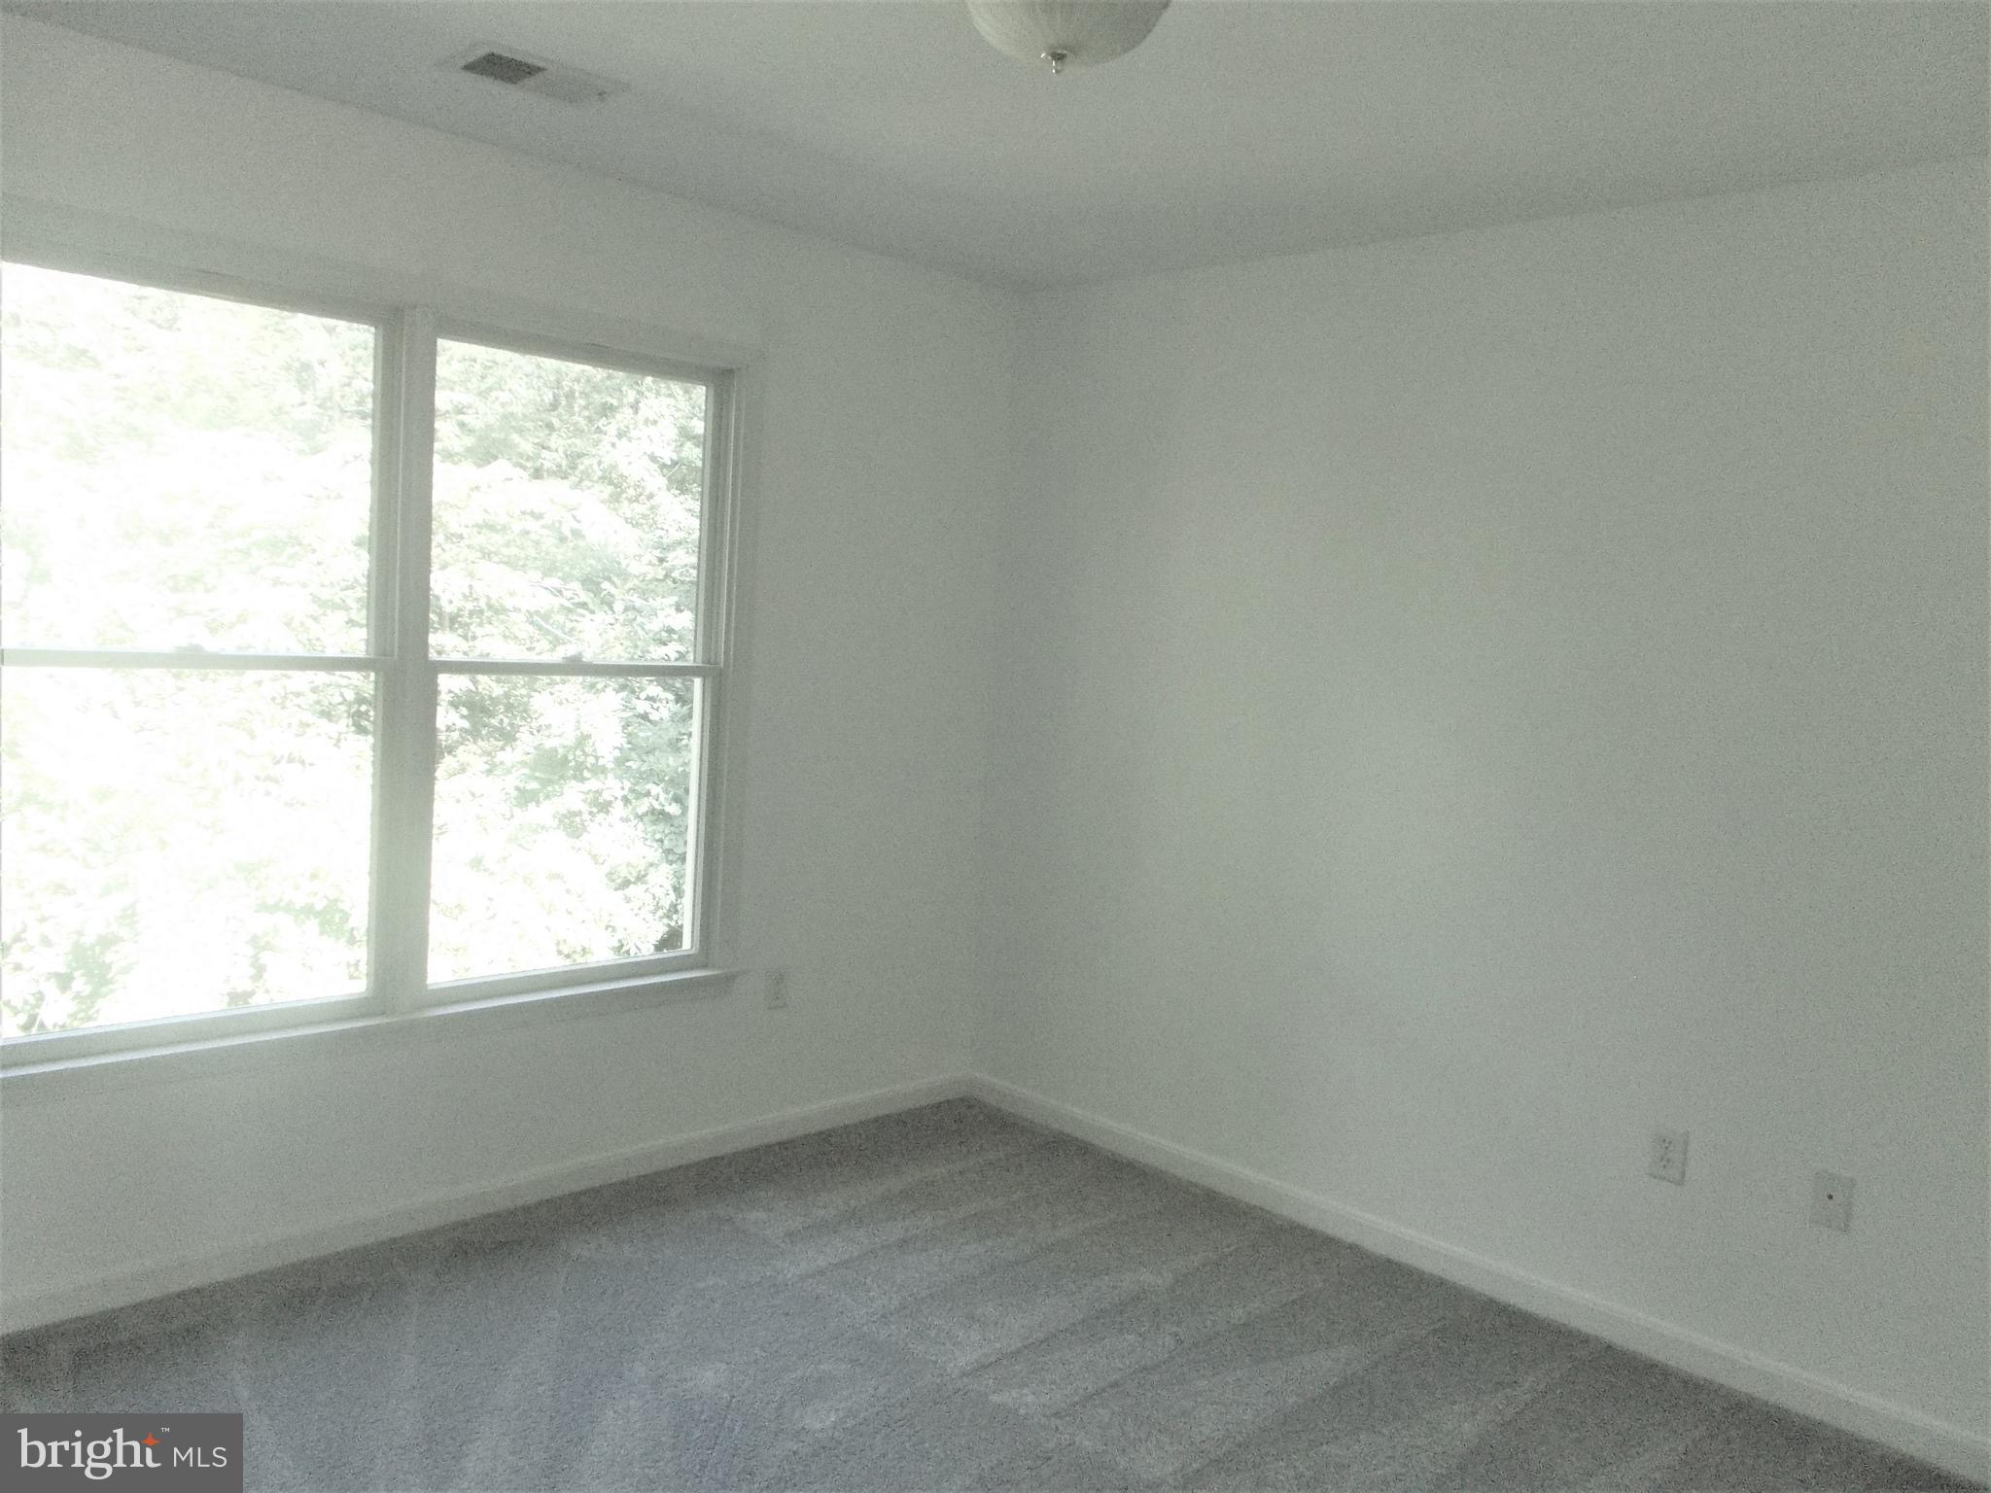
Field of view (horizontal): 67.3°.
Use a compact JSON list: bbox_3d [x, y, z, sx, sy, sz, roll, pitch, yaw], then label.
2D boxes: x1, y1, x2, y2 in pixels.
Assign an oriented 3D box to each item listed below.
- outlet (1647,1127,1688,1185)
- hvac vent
[{"bbox_3d":[1.423,0.868,3.166,0.071,0.114,0.010,8,7,44],"label":"outlet"},{"bbox_3d":[-0.869,-1.250,2.802,0.196,0.015,0.288,8,7,44],"label":"hvac vent"}]

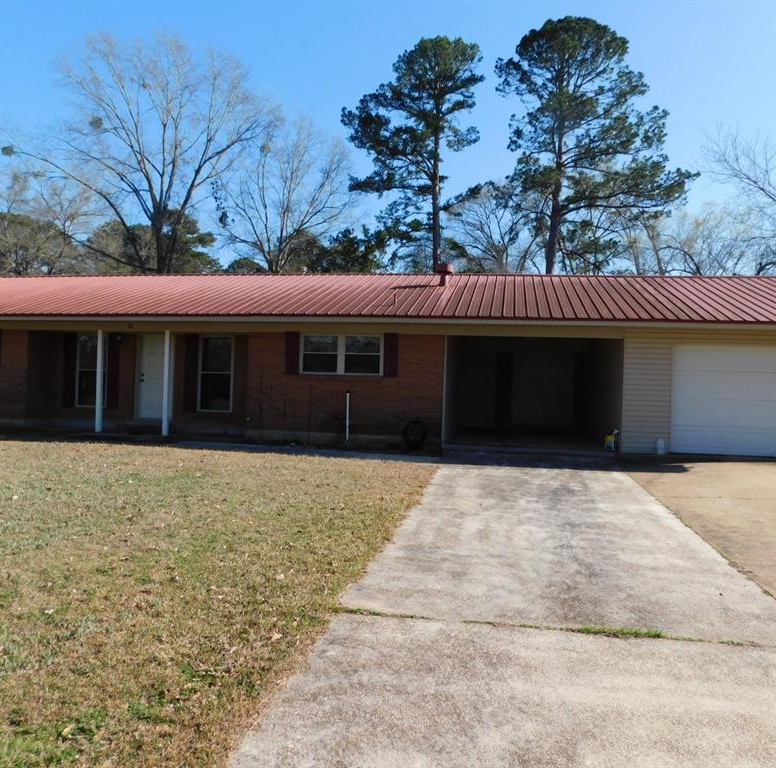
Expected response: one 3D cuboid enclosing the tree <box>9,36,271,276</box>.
[{"bbox_3d":[-12.249,-8.226,33.036,12.702,17.641,11.432,2,1,-21],"label":"tree"}]

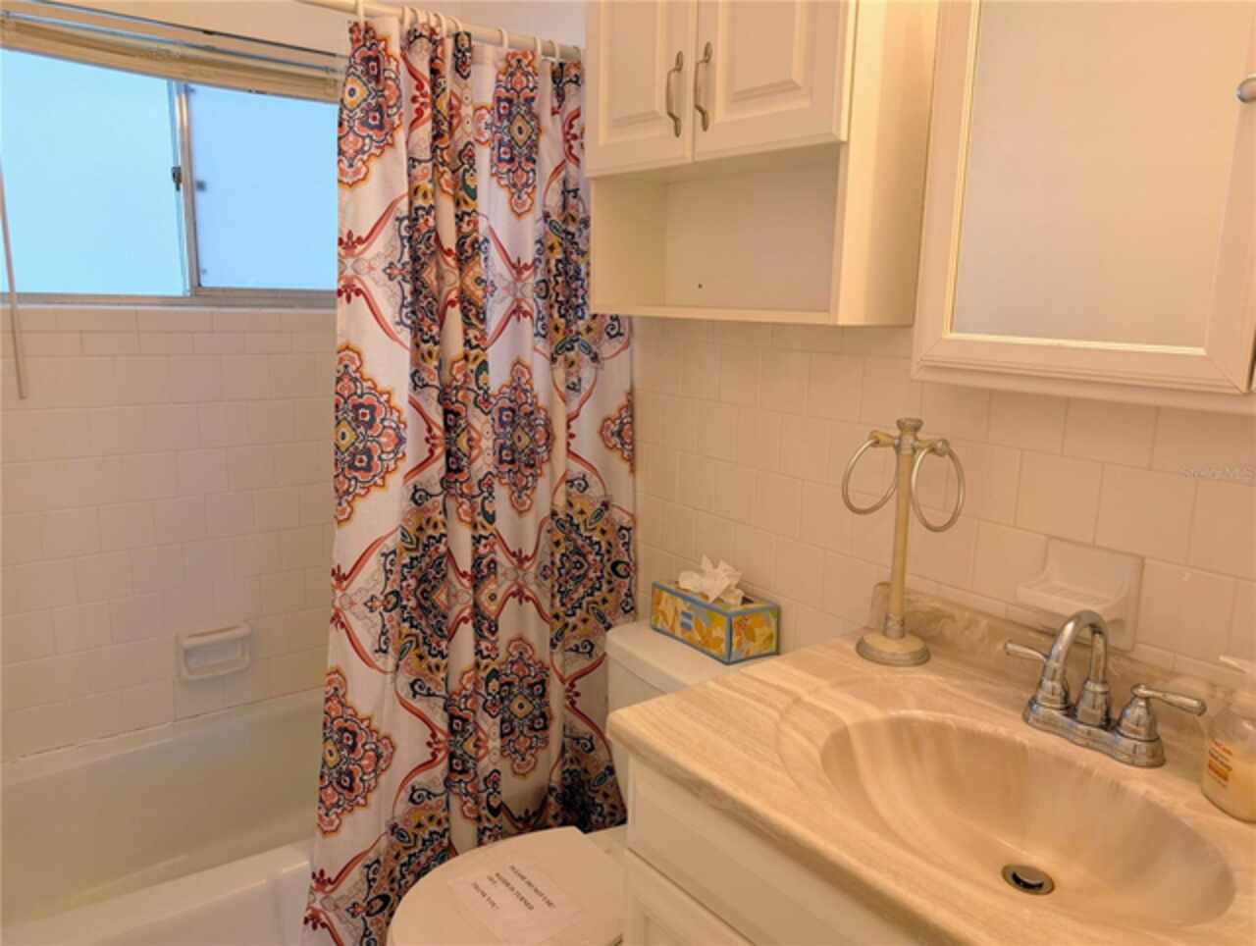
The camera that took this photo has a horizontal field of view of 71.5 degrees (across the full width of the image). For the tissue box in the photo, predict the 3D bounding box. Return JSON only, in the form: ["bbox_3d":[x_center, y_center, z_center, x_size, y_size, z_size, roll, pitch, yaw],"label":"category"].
[{"bbox_3d":[0.159,0.265,1.617,0.120,0.092,0.219,-8,15,-35],"label":"tissue box"}]

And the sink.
[{"bbox_3d":[0.403,0.424,0.951,0.315,0.140,0.435,-8,15,-37],"label":"sink"}]

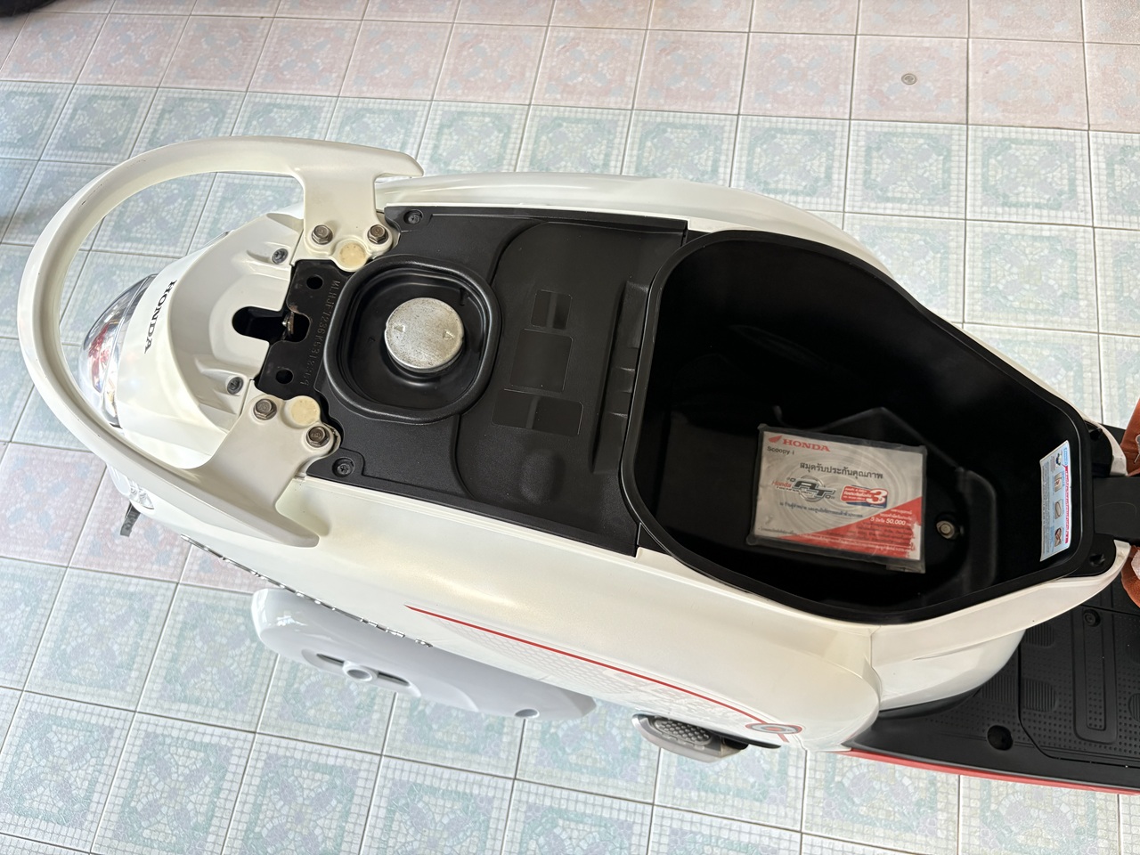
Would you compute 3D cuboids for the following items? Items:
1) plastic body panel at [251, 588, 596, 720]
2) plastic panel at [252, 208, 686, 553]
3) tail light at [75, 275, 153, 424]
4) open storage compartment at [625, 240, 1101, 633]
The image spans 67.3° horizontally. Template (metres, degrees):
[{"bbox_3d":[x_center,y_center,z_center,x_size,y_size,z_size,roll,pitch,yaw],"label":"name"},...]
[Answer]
[{"bbox_3d":[-0.160,0.248,0.948,0.370,0.140,0.085,14,70,2],"label":"plastic body panel"},{"bbox_3d":[-0.085,-0.060,0.712,0.335,0.065,0.300,7,69,10],"label":"plastic panel"},{"bbox_3d":[-0.447,-0.072,0.856,0.105,0.110,0.175,7,69,10],"label":"tail light"},{"bbox_3d":[0.269,0.029,0.779,0.410,0.250,0.325,9,70,3],"label":"open storage compartment"}]

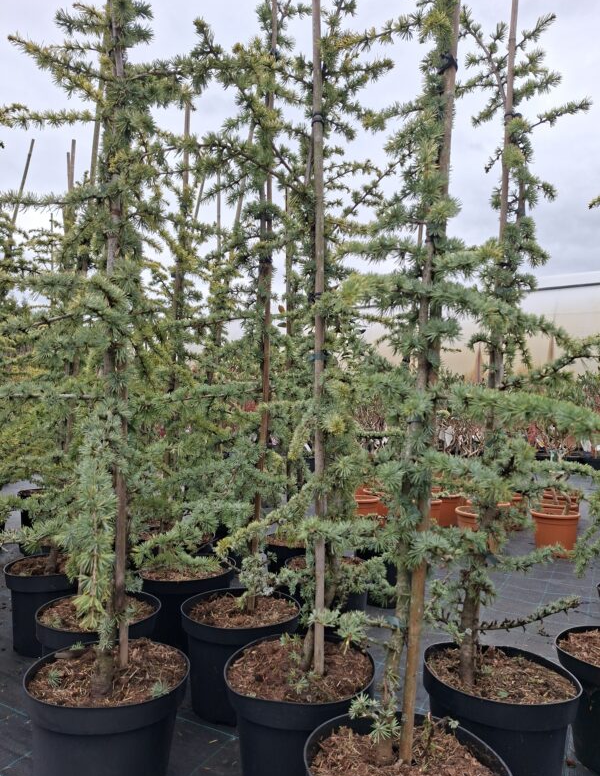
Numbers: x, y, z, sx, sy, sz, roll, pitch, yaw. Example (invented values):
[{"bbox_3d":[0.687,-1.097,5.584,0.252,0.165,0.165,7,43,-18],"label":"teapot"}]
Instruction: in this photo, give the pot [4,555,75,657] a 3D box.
[{"bbox_3d":[-1.095,0.949,2.362,0.405,0.328,0.405,2,-4,0],"label":"pot"}]

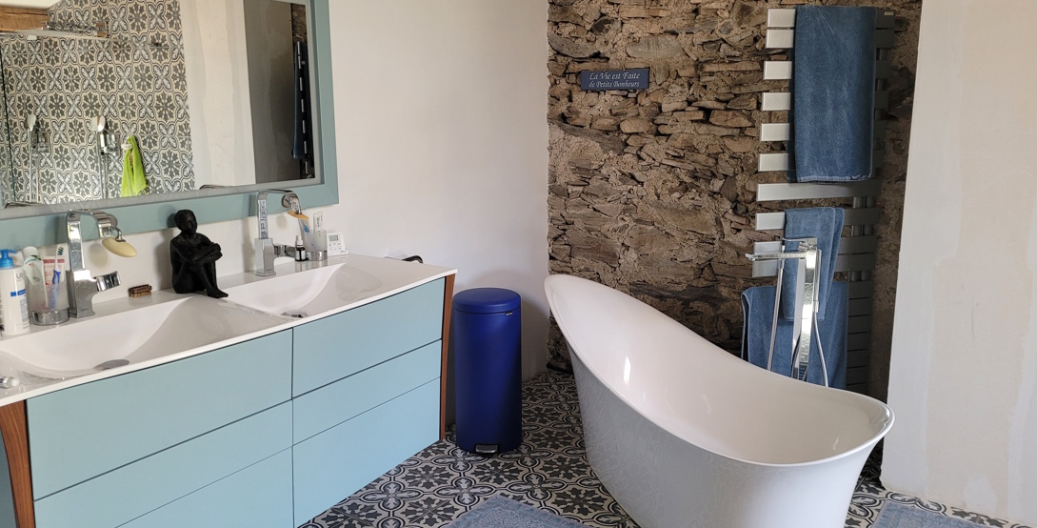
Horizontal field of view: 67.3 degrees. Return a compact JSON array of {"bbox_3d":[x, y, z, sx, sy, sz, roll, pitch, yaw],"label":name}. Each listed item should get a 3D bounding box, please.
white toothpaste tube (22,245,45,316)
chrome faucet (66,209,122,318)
[{"bbox_3d":[-1.236,0.042,1.993,0.052,0.180,0.040,-8,14,-37],"label":"white toothpaste tube"},{"bbox_3d":[-1.094,-0.005,2.063,0.192,0.270,0.132,7,13,32],"label":"chrome faucet"}]

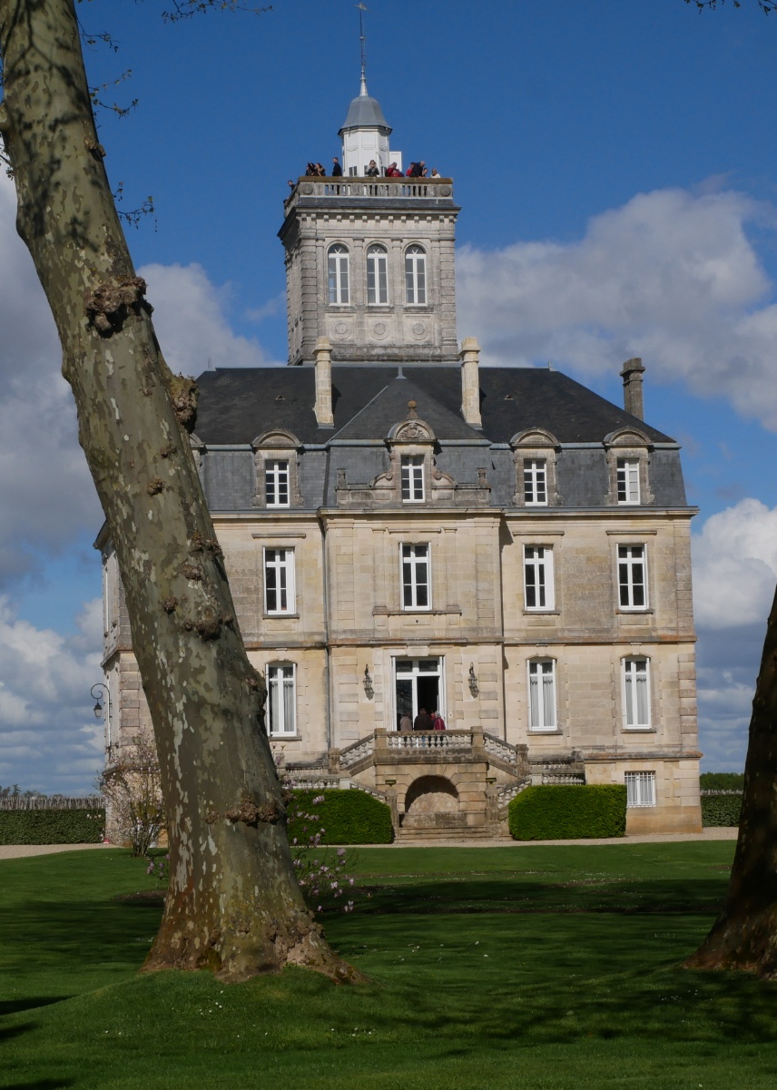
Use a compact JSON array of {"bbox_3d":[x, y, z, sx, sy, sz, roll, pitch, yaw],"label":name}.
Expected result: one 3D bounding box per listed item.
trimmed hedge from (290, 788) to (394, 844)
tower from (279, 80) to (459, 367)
[{"bbox_3d":[-2.085,9.672,89.765,4.200,1.970,2.100,-1,-5,-9],"label":"trimmed hedge"},{"bbox_3d":[-0.922,-13.282,106.621,6.900,13.000,6.600,-1,-5,-9],"label":"tower"}]

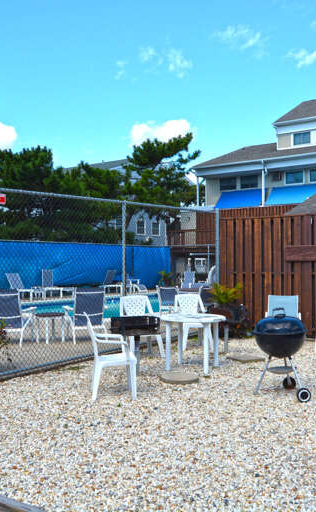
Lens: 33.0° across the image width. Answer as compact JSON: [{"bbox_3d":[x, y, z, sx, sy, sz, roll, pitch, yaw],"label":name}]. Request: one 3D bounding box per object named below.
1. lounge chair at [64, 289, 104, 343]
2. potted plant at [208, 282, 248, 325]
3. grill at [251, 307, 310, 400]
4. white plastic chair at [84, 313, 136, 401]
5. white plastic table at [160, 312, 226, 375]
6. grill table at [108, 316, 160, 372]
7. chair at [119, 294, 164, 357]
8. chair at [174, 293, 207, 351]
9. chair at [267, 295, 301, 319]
[{"bbox_3d":[-1.332,1.055,9.803,0.620,0.970,0.760,0,0,-22],"label":"lounge chair"},{"bbox_3d":[1.300,0.951,10.200,0.700,0.900,0.660,0,0,0],"label":"potted plant"},{"bbox_3d":[1.363,1.064,5.973,0.610,0.980,0.620,0,0,0],"label":"grill"},{"bbox_3d":[-0.510,1.057,5.760,0.570,0.885,0.570,0,0,-7],"label":"white plastic chair"},{"bbox_3d":[0.470,1.177,7.200,0.890,0.720,0.890,0,0,0],"label":"white plastic table"},{"bbox_3d":[-0.291,1.183,7.053,0.560,0.770,0.420,0,0,-20],"label":"grill table"},{"bbox_3d":[-0.235,1.074,8.200,0.570,0.880,0.570,0,0,-22],"label":"chair"},{"bbox_3d":[0.588,1.132,9.053,0.570,0.890,0.580,0,0,-13],"label":"chair"},{"bbox_3d":[2.118,1.126,9.003,0.610,0.890,0.760,0,0,13],"label":"chair"}]

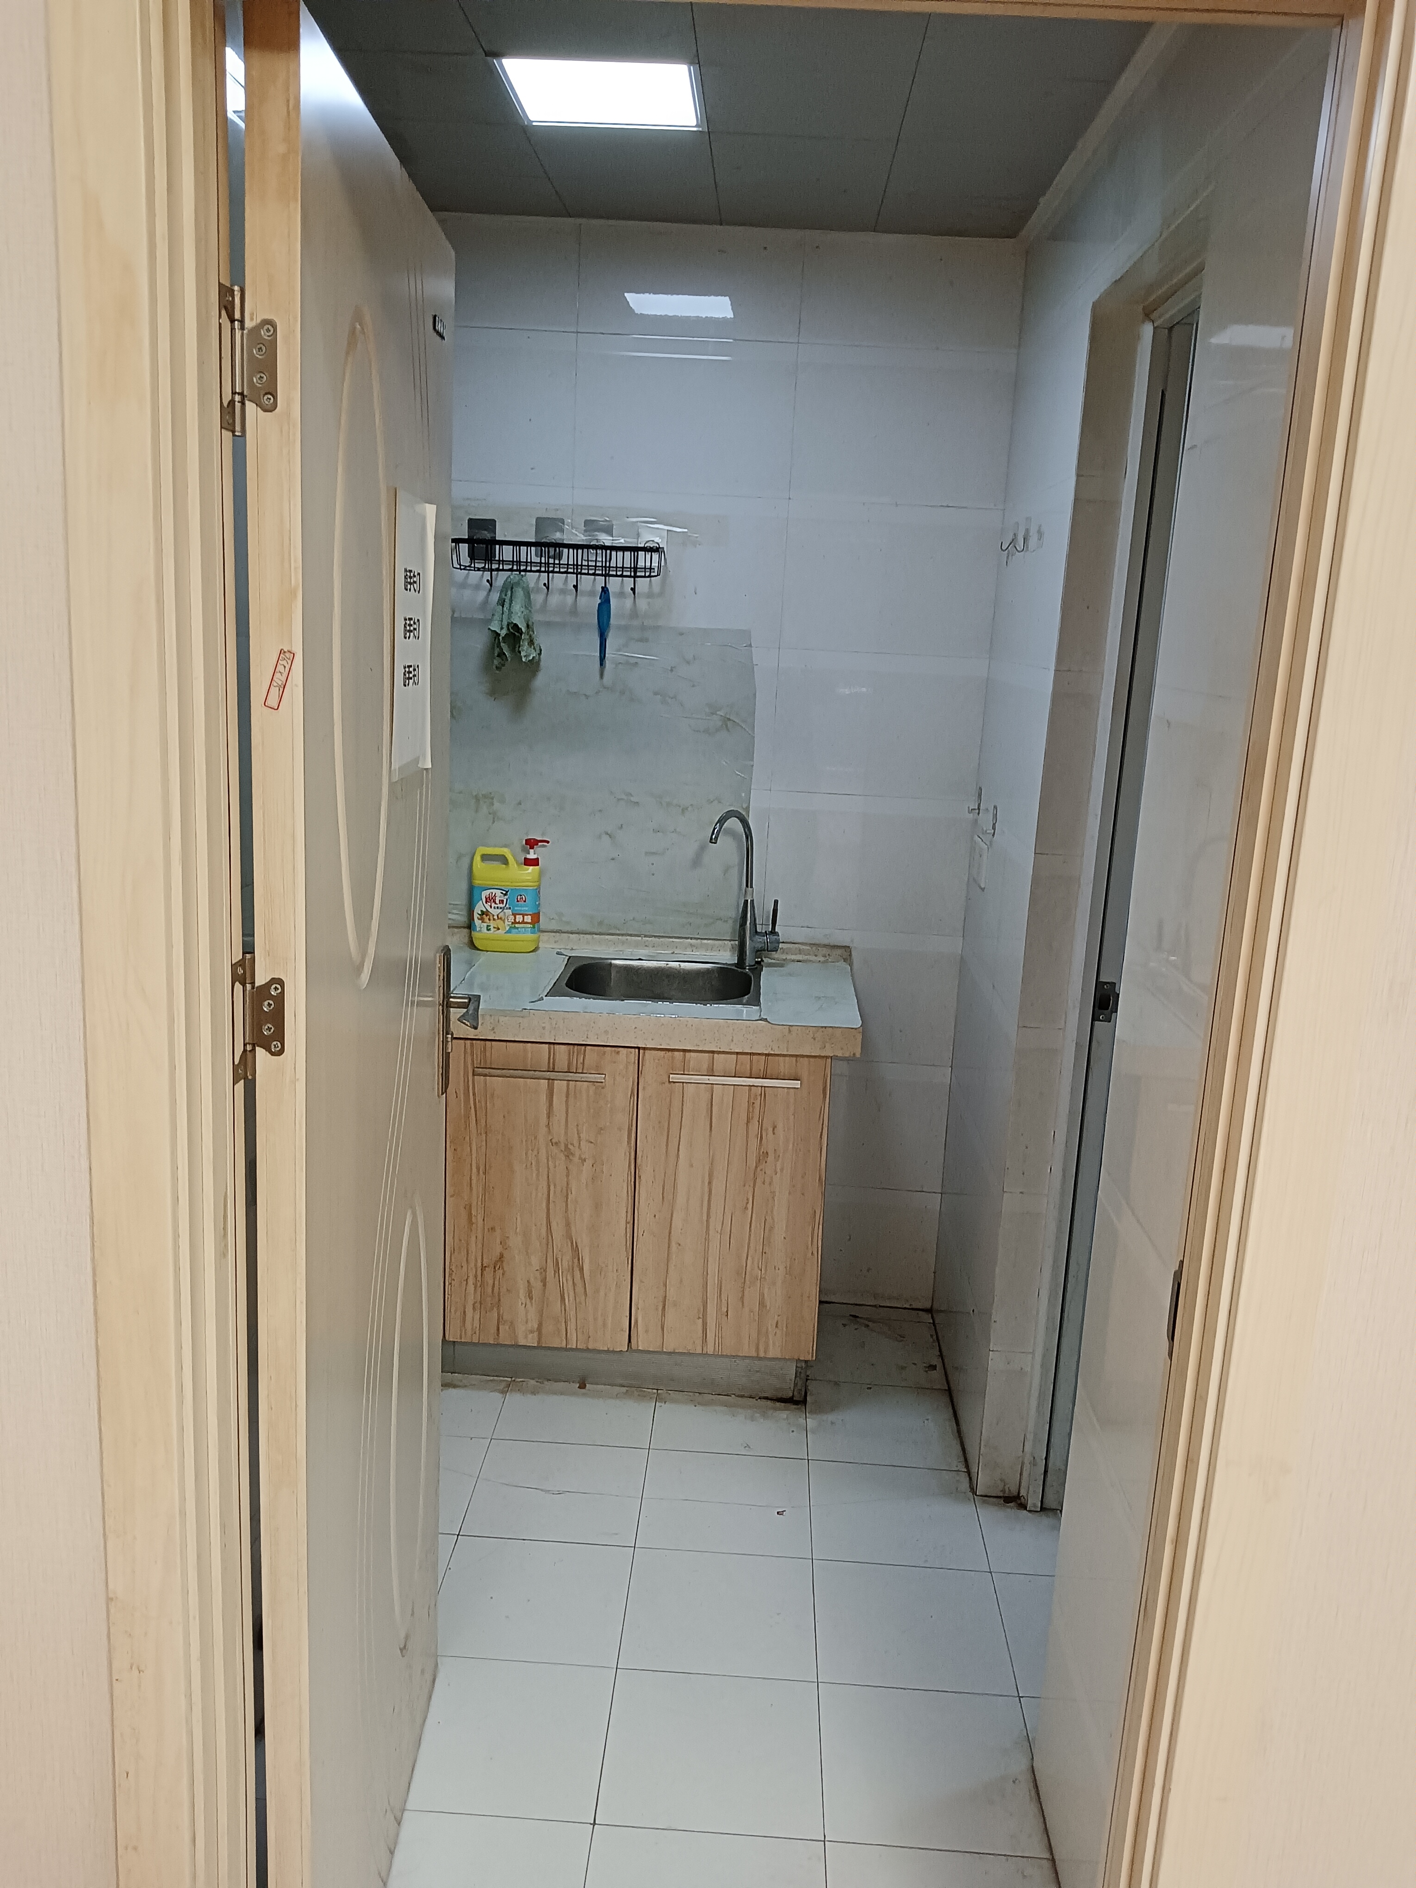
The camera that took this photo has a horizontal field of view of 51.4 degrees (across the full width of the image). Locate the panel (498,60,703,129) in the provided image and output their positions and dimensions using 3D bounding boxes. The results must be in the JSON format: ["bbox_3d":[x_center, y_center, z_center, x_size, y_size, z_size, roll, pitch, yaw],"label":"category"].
[{"bbox_3d":[-0.155,-1.309,2.264,0.299,0.015,0.305,3,12,2],"label":"panel"}]

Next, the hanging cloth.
[{"bbox_3d":[-0.403,-0.672,3.086,0.112,0.205,0.070,3,12,2],"label":"hanging cloth"}]

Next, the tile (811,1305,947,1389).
[{"bbox_3d":[0.362,0.894,3.249,0.300,0.010,0.355,3,12,2],"label":"tile"}]

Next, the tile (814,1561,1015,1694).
[{"bbox_3d":[0.320,1.086,2.343,0.300,0.010,0.300,3,12,2],"label":"tile"}]

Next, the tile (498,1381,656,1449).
[{"bbox_3d":[-0.254,0.927,2.950,0.300,0.010,0.300,3,12,2],"label":"tile"}]

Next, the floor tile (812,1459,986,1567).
[{"bbox_3d":[0.332,1.024,2.639,0.300,0.010,0.300,3,12,2],"label":"floor tile"}]

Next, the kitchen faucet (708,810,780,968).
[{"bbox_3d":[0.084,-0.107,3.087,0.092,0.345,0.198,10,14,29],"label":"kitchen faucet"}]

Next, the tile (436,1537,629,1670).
[{"bbox_3d":[-0.279,1.051,2.364,0.300,0.010,0.300,3,12,2],"label":"tile"}]

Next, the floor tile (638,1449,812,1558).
[{"bbox_3d":[0.033,1.007,2.648,0.300,0.010,0.300,3,12,2],"label":"floor tile"}]

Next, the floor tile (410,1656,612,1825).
[{"bbox_3d":[-0.292,1.113,2.070,0.300,0.010,0.300,3,12,2],"label":"floor tile"}]

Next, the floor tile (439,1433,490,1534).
[{"bbox_3d":[-0.564,0.971,2.666,0.300,0.010,0.300,3,12,2],"label":"floor tile"}]

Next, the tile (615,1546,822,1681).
[{"bbox_3d":[0.021,1.069,2.355,0.300,0.010,0.300,3,12,2],"label":"tile"}]

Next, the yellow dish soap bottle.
[{"bbox_3d":[-0.434,-0.111,3.215,0.160,0.252,0.085,3,12,2],"label":"yellow dish soap bottle"}]

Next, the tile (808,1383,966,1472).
[{"bbox_3d":[0.347,0.962,2.929,0.300,0.010,0.300,3,12,2],"label":"tile"}]

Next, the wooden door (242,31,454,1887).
[{"bbox_3d":[-0.362,0.199,1.602,0.040,1.945,0.732,3,12,-1],"label":"wooden door"}]

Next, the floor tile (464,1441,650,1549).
[{"bbox_3d":[-0.266,0.989,2.657,0.300,0.010,0.300,3,12,2],"label":"floor tile"}]

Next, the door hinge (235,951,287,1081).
[{"bbox_3d":[-0.362,0.062,1.188,0.035,0.101,0.032,3,12,2],"label":"door hinge"}]

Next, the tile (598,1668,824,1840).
[{"bbox_3d":[0.008,1.131,2.062,0.300,0.010,0.300,3,12,2],"label":"tile"}]

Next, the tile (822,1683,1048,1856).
[{"bbox_3d":[0.306,1.148,2.050,0.300,0.010,0.300,3,12,2],"label":"tile"}]

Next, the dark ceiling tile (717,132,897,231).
[{"bbox_3d":[0.168,-1.378,2.672,0.305,0.010,0.550,3,12,2],"label":"dark ceiling tile"}]

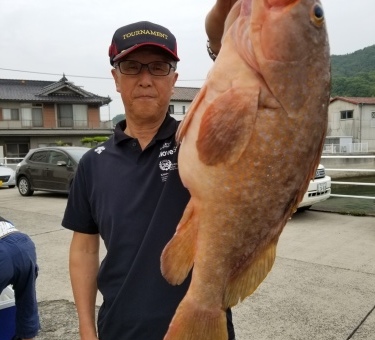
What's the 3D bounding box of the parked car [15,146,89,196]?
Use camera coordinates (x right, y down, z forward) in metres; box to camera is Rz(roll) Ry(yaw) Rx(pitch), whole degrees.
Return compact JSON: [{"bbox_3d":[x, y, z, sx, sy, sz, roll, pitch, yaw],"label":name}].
[{"bbox_3d":[-3.349,0.065,11.260,4.060,1.480,1.750,1,2,34],"label":"parked car"}]

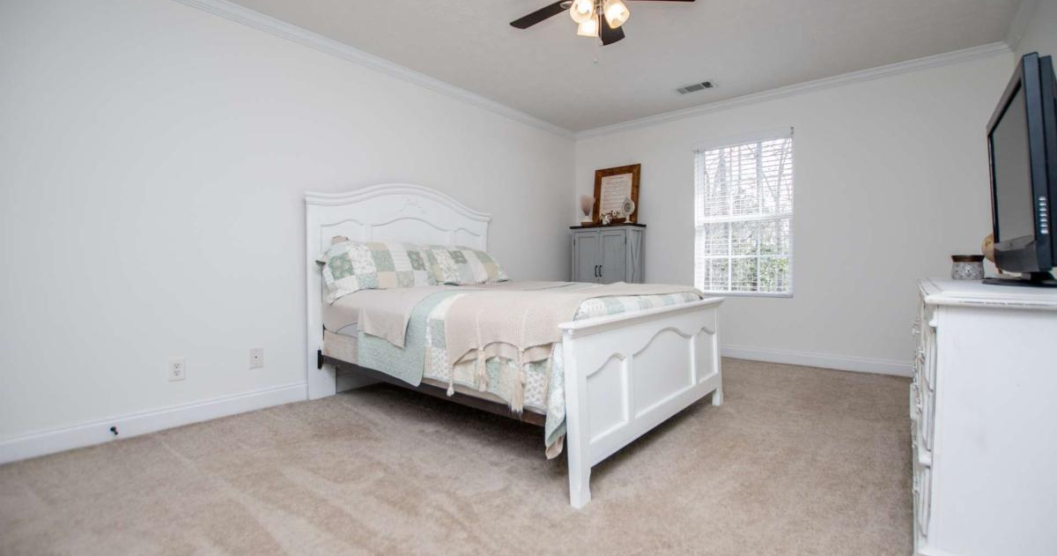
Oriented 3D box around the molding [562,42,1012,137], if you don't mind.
[{"bbox_3d":[1.984,-1.659,4.174,3.602,0.085,0.070,1,2,37],"label":"molding"}]

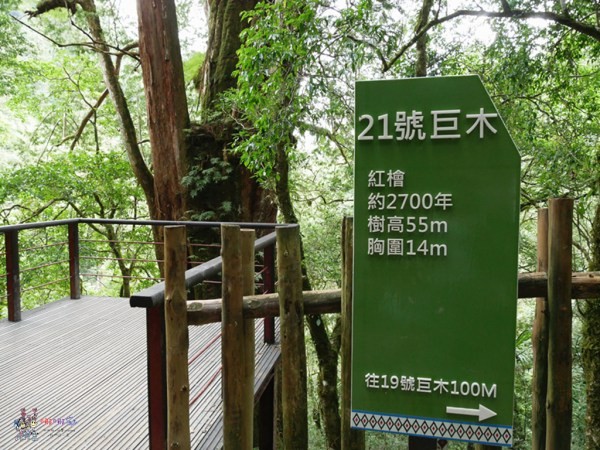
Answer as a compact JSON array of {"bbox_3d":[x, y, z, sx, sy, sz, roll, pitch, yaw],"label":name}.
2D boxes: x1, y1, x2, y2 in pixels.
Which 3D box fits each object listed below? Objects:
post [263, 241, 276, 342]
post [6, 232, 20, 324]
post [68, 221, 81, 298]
[{"bbox_3d":[-0.309,0.678,4.880,0.090,1.020,0.090,1,5,10],"label":"post"},{"bbox_3d":[-3.293,0.589,5.565,0.090,1.020,0.090,1,5,10],"label":"post"},{"bbox_3d":[-3.072,0.497,6.600,0.090,1.020,0.090,1,5,10],"label":"post"}]

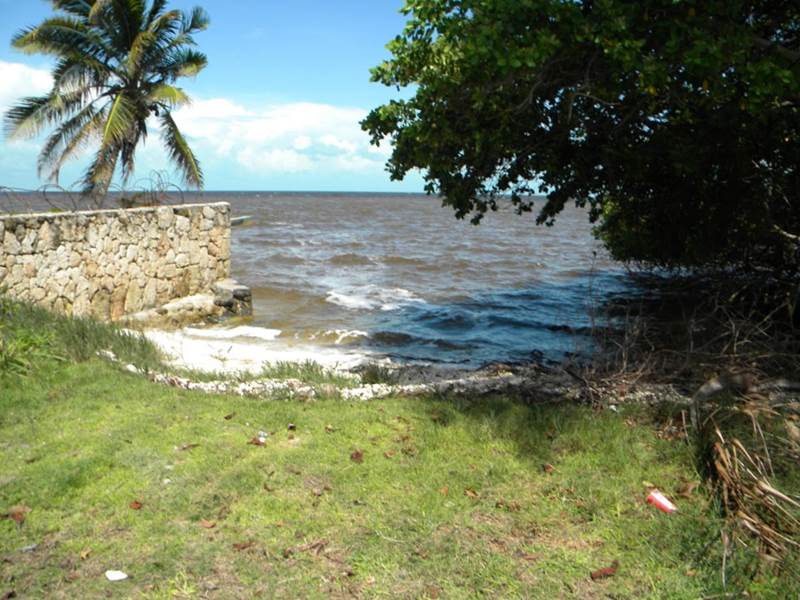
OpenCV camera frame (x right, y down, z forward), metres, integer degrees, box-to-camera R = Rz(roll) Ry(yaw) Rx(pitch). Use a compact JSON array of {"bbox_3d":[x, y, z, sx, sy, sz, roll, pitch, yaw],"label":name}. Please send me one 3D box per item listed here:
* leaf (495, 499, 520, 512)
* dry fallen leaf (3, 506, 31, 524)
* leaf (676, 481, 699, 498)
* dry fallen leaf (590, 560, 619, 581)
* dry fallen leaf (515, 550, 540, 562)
[{"bbox_3d":[0.565,1.070,3.369,0.120,0.030,0.070,3,10,15],"label":"leaf"},{"bbox_3d":[-1.908,1.072,3.219,0.125,0.045,0.085,-1,10,-10],"label":"dry fallen leaf"},{"bbox_3d":[1.578,1.040,3.553,0.115,0.040,0.085,-6,11,-34],"label":"leaf"},{"bbox_3d":[0.881,1.166,2.789,0.130,0.035,0.055,-4,10,-25],"label":"dry fallen leaf"},{"bbox_3d":[0.572,1.151,2.904,0.110,0.022,0.050,2,10,12],"label":"dry fallen leaf"}]

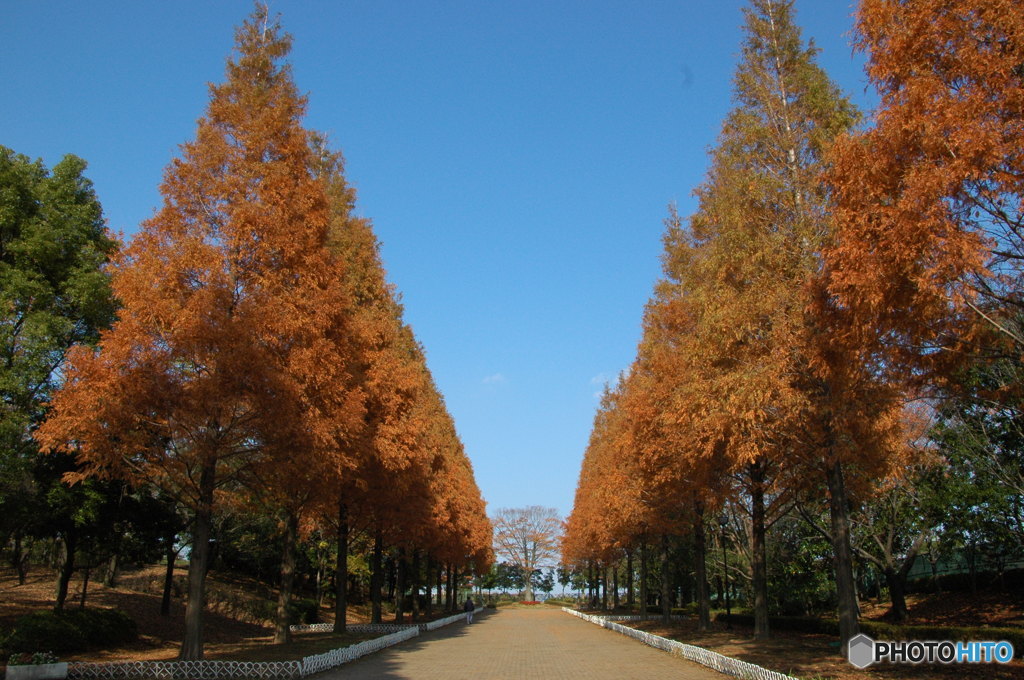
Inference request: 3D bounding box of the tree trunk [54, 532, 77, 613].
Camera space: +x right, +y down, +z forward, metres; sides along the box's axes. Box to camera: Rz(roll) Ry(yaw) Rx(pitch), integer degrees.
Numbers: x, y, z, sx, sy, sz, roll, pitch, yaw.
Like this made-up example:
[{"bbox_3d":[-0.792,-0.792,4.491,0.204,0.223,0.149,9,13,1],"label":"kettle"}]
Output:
[{"bbox_3d":[-16.882,8.769,29.007,0.450,2.900,0.450,0,-19,0],"label":"tree trunk"}]

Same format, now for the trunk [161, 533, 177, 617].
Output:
[{"bbox_3d":[-15.227,10.367,34.009,0.340,3.560,0.340,0,-19,0],"label":"trunk"}]

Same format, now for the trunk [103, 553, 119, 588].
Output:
[{"bbox_3d":[-21.046,12.087,40.243,0.420,1.810,0.420,0,-18,0],"label":"trunk"}]

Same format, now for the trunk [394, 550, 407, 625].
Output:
[{"bbox_3d":[-7.559,16.681,52.010,0.500,4.650,0.500,0,-19,0],"label":"trunk"}]

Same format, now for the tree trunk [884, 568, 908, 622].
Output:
[{"bbox_3d":[17.000,11.315,34.004,0.720,2.270,0.720,0,-19,0],"label":"tree trunk"}]

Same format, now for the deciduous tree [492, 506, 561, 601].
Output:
[{"bbox_3d":[2.362,31.094,111.913,10.400,13.370,10.400,0,-18,0],"label":"deciduous tree"}]

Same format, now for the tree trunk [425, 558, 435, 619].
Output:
[{"bbox_3d":[-7.099,21.268,66.010,0.550,5.080,0.550,0,-19,0],"label":"tree trunk"}]

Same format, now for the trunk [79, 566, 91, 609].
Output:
[{"bbox_3d":[-17.972,10.435,32.361,0.220,1.690,0.220,0,-18,0],"label":"trunk"}]

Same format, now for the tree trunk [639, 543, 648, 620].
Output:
[{"bbox_3d":[9.333,17.166,54.889,0.460,5.460,0.460,0,-18,0],"label":"tree trunk"}]

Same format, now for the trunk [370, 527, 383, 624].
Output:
[{"bbox_3d":[-7.950,13.766,45.017,0.470,5.500,0.470,0,-19,0],"label":"trunk"}]

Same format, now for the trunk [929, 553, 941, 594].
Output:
[{"bbox_3d":[23.686,13.083,43.002,0.320,2.040,0.320,0,-19,0],"label":"trunk"}]

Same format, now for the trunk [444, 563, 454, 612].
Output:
[{"bbox_3d":[-7.068,28.178,87.584,0.550,5.330,0.550,0,-18,0],"label":"trunk"}]

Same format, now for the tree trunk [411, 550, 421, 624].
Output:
[{"bbox_3d":[-7.486,19.086,59.512,0.520,5.320,0.520,0,-19,0],"label":"tree trunk"}]

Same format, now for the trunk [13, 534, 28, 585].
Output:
[{"bbox_3d":[-24.880,11.095,38.993,0.420,2.540,0.420,0,-18,0],"label":"trunk"}]

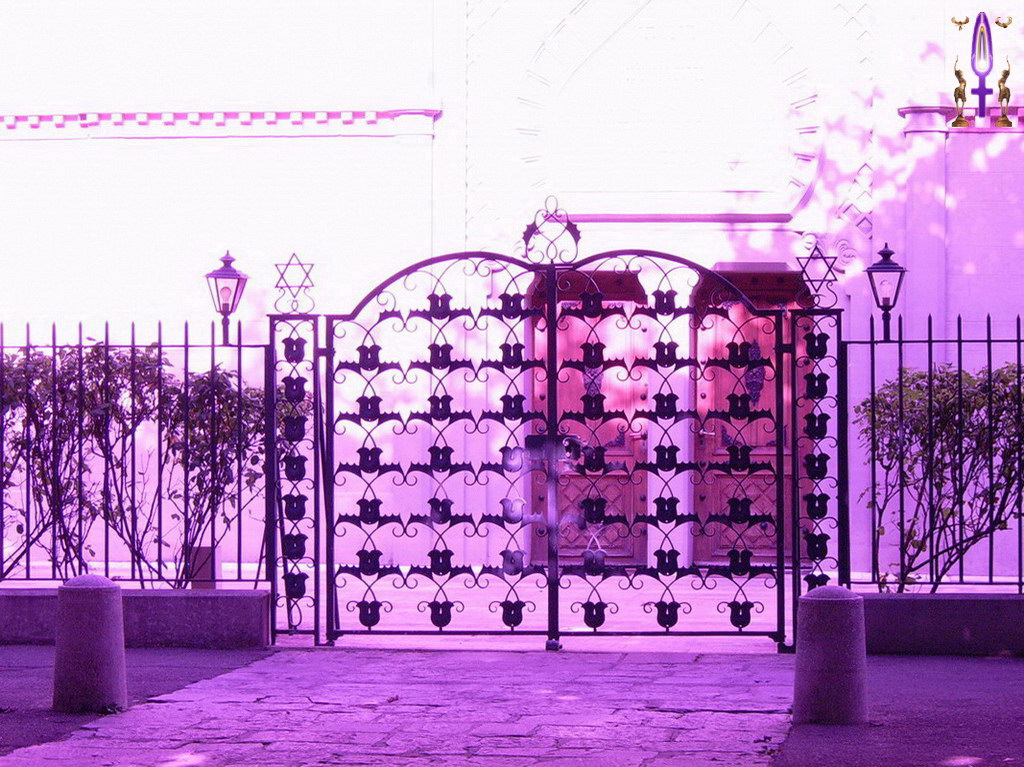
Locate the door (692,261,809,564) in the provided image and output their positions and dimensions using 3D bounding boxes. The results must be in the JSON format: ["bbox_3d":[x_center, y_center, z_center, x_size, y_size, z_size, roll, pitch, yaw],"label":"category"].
[{"bbox_3d":[2.107,0.280,22.800,1.060,2.600,0.170,0,0,3],"label":"door"}]

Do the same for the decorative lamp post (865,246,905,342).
[{"bbox_3d":[2.139,-0.521,14.900,0.237,0.570,0.237,0,0,6],"label":"decorative lamp post"}]

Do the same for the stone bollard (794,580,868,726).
[{"bbox_3d":[1.460,1.240,11.950,0.345,0.630,0.345,0,0,6],"label":"stone bollard"}]

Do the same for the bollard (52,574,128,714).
[{"bbox_3d":[-1.968,1.212,12.150,0.345,0.630,0.345,0,0,6],"label":"bollard"}]

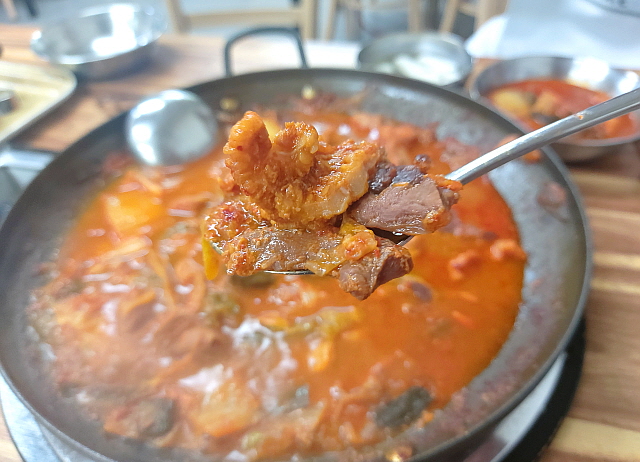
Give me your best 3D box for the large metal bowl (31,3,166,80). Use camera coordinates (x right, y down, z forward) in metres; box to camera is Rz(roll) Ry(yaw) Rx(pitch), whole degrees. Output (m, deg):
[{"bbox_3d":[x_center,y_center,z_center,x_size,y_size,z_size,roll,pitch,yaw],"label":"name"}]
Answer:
[{"bbox_3d":[-0.255,-0.221,0.554,0.157,0.041,0.157,-2,45,2],"label":"large metal bowl"}]

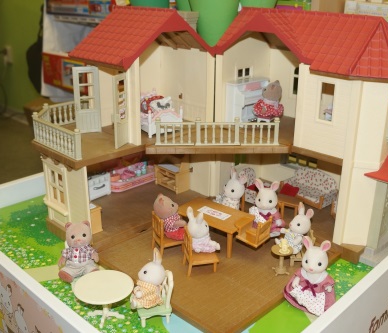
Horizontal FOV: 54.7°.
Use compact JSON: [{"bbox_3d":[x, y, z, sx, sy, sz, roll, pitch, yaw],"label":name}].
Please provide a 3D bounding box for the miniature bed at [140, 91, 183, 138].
[{"bbox_3d":[-0.069,-0.092,0.618,0.064,0.067,0.086,-13,22,-36],"label":"miniature bed"}]

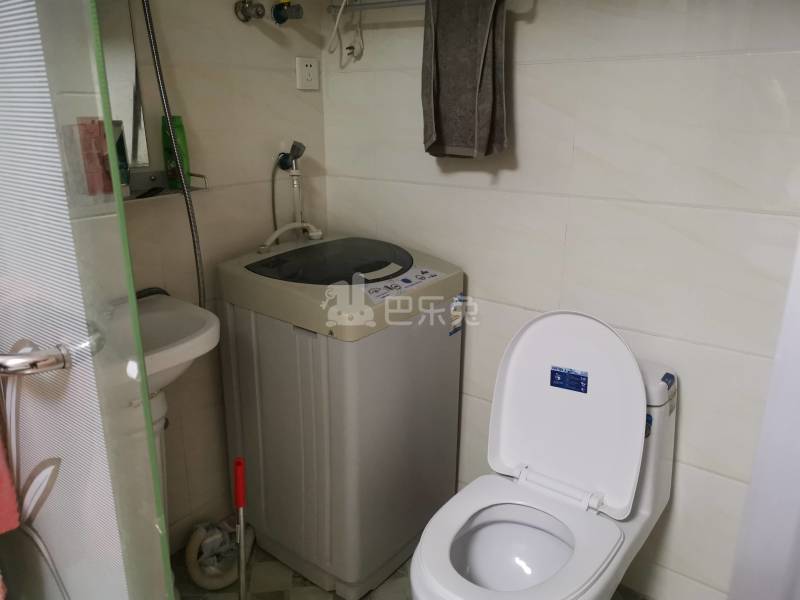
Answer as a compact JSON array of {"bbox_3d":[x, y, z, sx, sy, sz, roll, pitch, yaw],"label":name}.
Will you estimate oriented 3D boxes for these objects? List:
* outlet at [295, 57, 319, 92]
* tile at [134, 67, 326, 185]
[{"bbox_3d":[-0.266,-0.657,1.813,0.010,0.087,0.087,13,21,36],"label":"outlet"},{"bbox_3d":[-0.413,-0.466,1.687,0.010,0.300,0.595,13,21,36],"label":"tile"}]

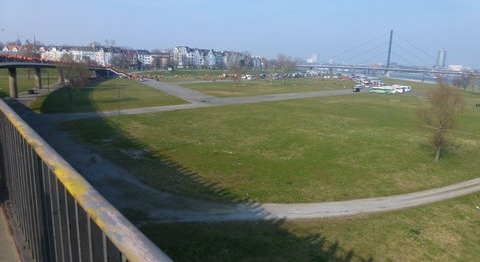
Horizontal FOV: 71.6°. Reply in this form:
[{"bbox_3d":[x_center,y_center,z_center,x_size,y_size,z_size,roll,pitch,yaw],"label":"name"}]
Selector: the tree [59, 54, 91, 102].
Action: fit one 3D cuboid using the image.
[{"bbox_3d":[-37.823,-12.253,76.313,6.560,10.764,6.363,-3,13,-26],"label":"tree"}]

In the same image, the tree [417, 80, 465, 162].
[{"bbox_3d":[22.680,-1.160,38.043,4.724,9.362,4.582,9,13,31],"label":"tree"}]

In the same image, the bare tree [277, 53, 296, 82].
[{"bbox_3d":[27.783,-37.522,199.904,11.907,17.616,11.550,4,11,7],"label":"bare tree"}]

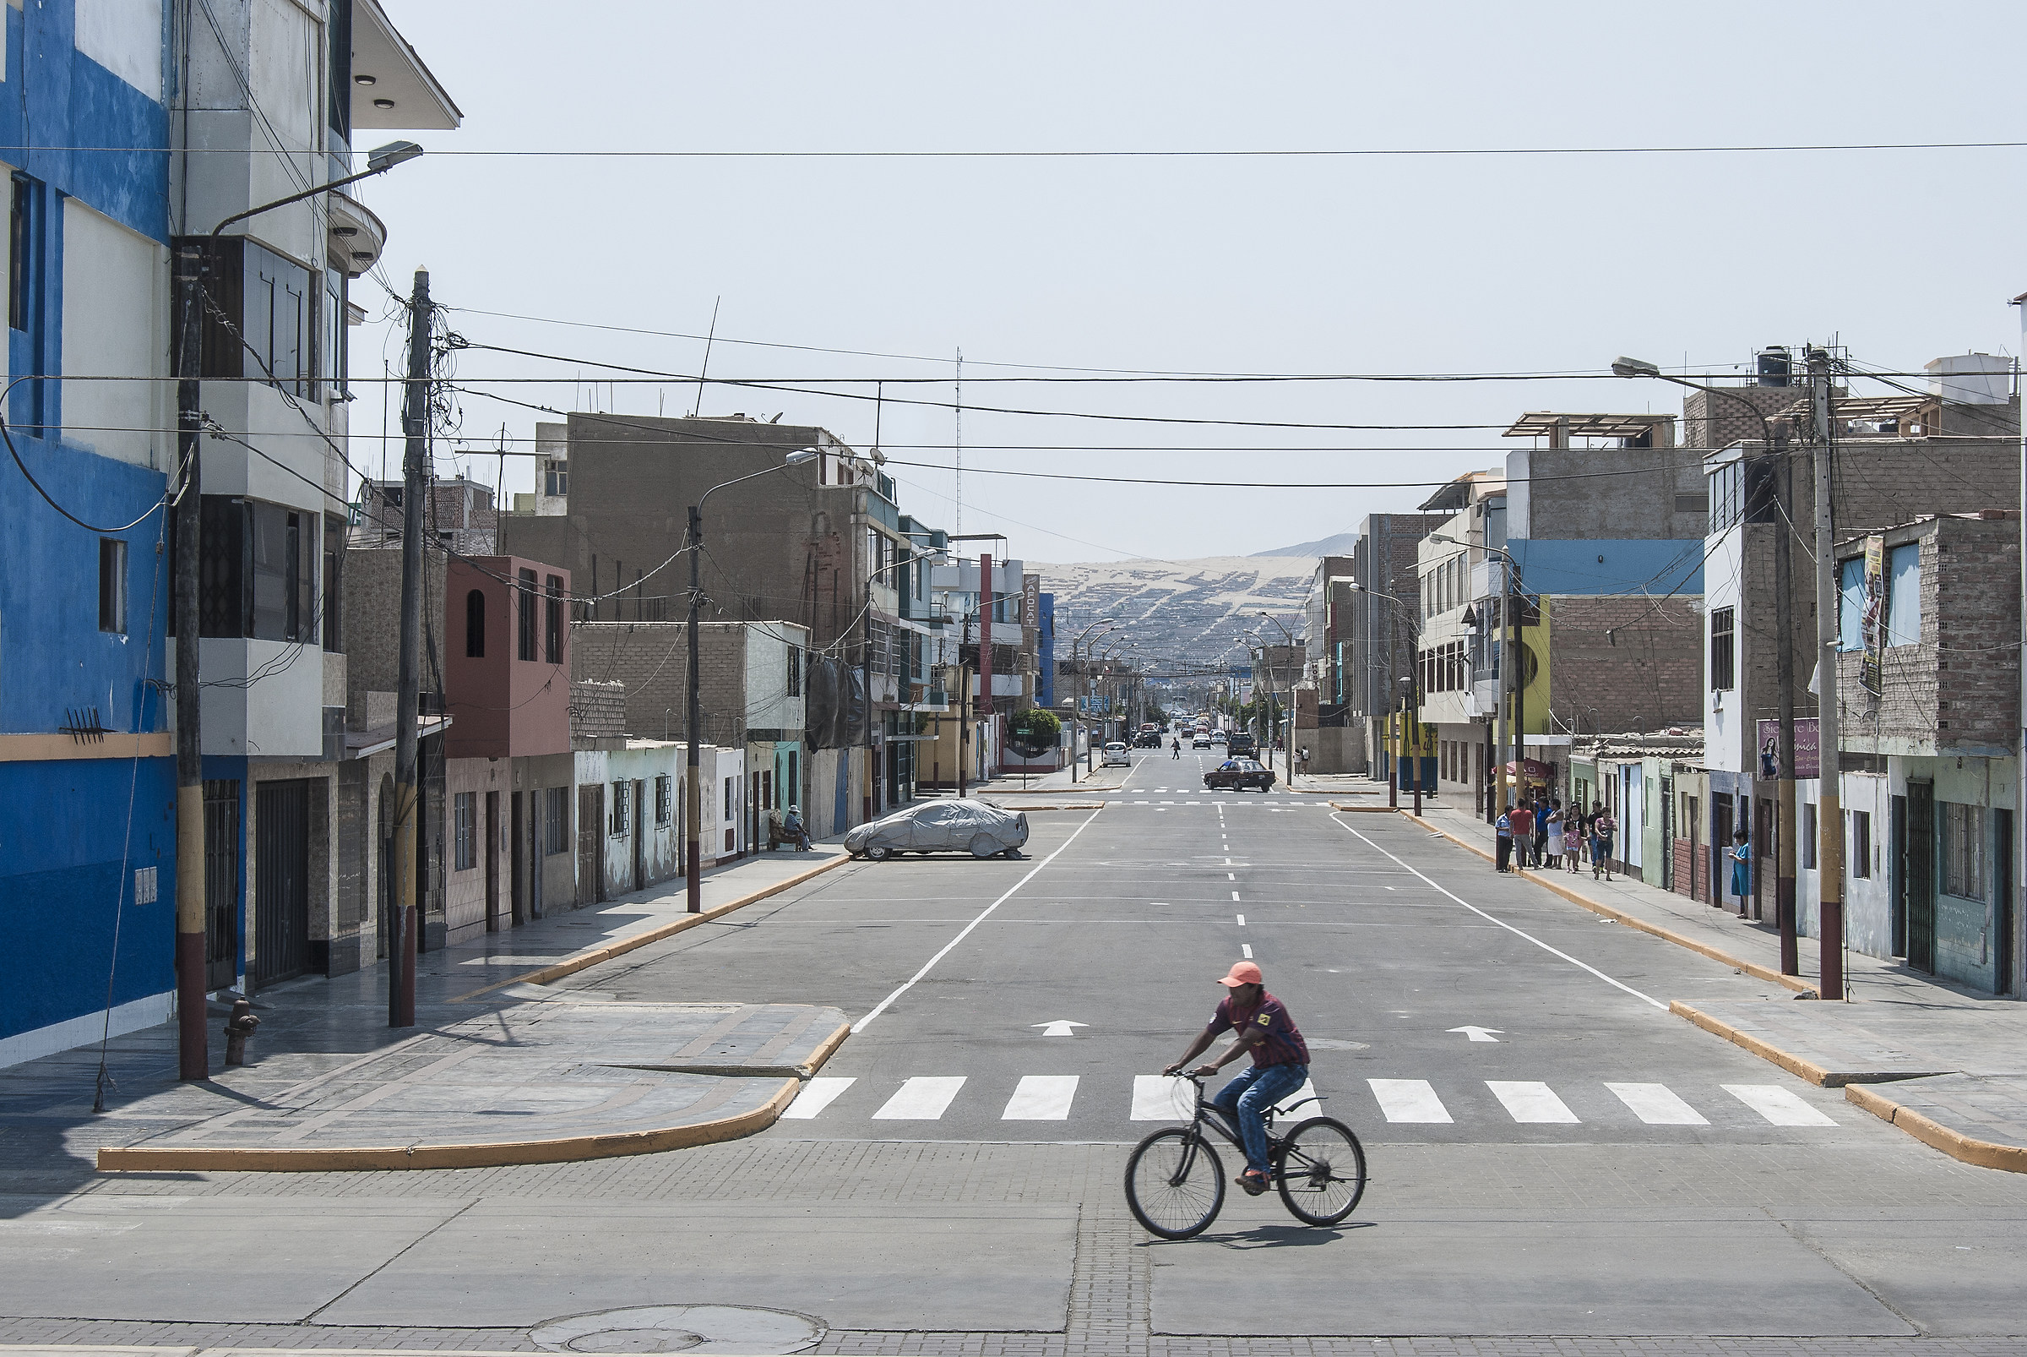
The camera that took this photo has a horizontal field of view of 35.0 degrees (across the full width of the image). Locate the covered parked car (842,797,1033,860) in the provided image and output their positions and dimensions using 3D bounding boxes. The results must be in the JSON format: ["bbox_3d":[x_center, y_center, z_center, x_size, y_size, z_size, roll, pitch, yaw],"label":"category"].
[{"bbox_3d":[-1.765,3.536,76.045,4.300,1.410,1.700,0,-1,6],"label":"covered parked car"}]

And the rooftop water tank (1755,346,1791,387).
[{"bbox_3d":[20.355,-8.328,86.000,0.900,1.140,0.900,0,-1,3],"label":"rooftop water tank"}]

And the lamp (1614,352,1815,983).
[{"bbox_3d":[8.040,-0.155,37.300,2.165,7.204,0.320,0,-1,3],"label":"lamp"}]

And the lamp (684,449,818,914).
[{"bbox_3d":[-4.017,0.042,49.199,2.023,7.092,0.320,0,-1,3],"label":"lamp"}]

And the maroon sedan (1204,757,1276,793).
[{"bbox_3d":[9.987,4.278,141.855,1.670,1.440,4.250,0,-1,-22],"label":"maroon sedan"}]

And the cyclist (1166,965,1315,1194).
[{"bbox_3d":[1.351,2.397,19.300,0.820,1.400,0.530,0,-1,-26],"label":"cyclist"}]

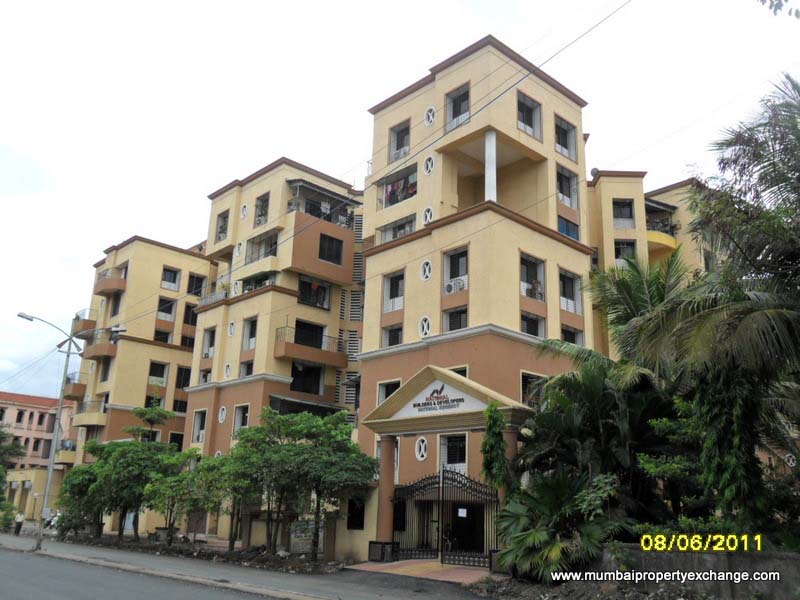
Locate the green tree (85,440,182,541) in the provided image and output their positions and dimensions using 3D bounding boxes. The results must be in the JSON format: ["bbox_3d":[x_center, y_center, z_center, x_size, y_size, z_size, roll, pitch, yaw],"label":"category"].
[{"bbox_3d":[-17.449,12.217,49.240,6.027,7.376,5.425,8,-18,-18],"label":"green tree"}]

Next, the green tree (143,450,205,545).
[{"bbox_3d":[-13.146,11.463,42.920,3.600,5.500,3.600,18,-24,-40],"label":"green tree"}]

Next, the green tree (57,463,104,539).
[{"bbox_3d":[-20.977,13.139,48.592,2.923,4.823,2.923,8,-18,-21],"label":"green tree"}]

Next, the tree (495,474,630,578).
[{"bbox_3d":[4.852,6.736,22.099,3.796,3.087,3.416,-2,-17,12],"label":"tree"}]

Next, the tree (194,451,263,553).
[{"bbox_3d":[-8.990,10.205,39.233,3.419,5.791,3.419,6,-18,-11],"label":"tree"}]

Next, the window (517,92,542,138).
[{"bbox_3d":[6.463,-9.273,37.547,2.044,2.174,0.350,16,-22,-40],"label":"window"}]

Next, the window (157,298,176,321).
[{"bbox_3d":[-21.164,0.892,67.079,1.650,2.000,0.300,18,-24,-40],"label":"window"}]

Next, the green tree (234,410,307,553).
[{"bbox_3d":[-6.134,8.524,35.100,3.376,6.557,3.376,4,-17,-9],"label":"green tree"}]

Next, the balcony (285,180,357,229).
[{"bbox_3d":[-5.479,-6.251,51.085,5.050,2.800,1.900,17,-22,-40],"label":"balcony"}]

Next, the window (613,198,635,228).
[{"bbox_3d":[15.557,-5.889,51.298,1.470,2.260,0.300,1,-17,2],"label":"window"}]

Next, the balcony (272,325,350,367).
[{"bbox_3d":[-5.848,3.357,49.674,5.100,2.000,1.150,17,-23,-40],"label":"balcony"}]

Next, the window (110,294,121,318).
[{"bbox_3d":[-25.463,0.444,66.748,0.300,1.950,1.600,17,-22,-40],"label":"window"}]

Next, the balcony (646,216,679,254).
[{"bbox_3d":[17.849,-4.296,51.001,3.000,1.800,1.400,12,-19,-29],"label":"balcony"}]

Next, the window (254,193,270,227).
[{"bbox_3d":[-9.590,-6.309,52.041,0.300,2.300,1.700,18,-24,-40],"label":"window"}]

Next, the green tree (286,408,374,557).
[{"bbox_3d":[-2.796,7.161,30.445,3.746,6.748,3.559,4,-18,-5],"label":"green tree"}]

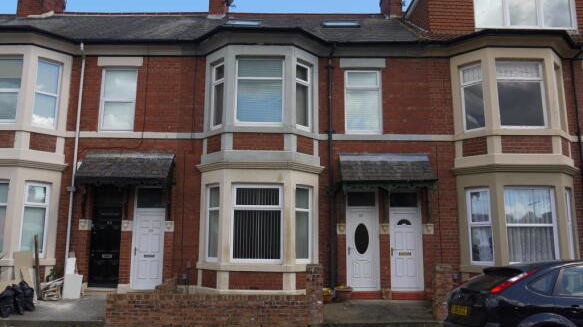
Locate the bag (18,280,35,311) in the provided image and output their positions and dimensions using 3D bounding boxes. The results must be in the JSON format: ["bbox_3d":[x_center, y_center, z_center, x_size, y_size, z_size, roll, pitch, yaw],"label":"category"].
[{"bbox_3d":[-5.687,2.862,10.178,0.345,0.588,0.380,0,-10,0],"label":"bag"}]

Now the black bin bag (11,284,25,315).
[{"bbox_3d":[-5.666,2.810,9.791,0.301,0.573,0.360,0,-10,0],"label":"black bin bag"}]

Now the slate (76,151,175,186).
[{"bbox_3d":[-4.136,0.088,11.806,2.248,0.849,0.650,1,-8,0],"label":"slate"}]

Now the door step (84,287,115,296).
[{"bbox_3d":[-4.667,3.172,11.640,0.794,0.157,0.280,1,-8,0],"label":"door step"}]

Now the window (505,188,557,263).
[{"bbox_3d":[5.712,1.458,11.164,1.217,1.762,0.100,1,-8,0],"label":"window"}]

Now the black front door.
[{"bbox_3d":[-4.730,1.876,11.993,0.739,2.486,0.100,1,-8,0],"label":"black front door"}]

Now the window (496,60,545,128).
[{"bbox_3d":[5.876,-1.764,12.060,1.200,1.813,0.120,0,-10,0],"label":"window"}]

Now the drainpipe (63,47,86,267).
[{"bbox_3d":[-5.573,-0.090,12.085,0.090,6.284,0.100,1,-8,0],"label":"drainpipe"}]

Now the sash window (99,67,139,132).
[{"bbox_3d":[-4.695,-1.717,12.835,0.954,1.758,0.100,0,-10,0],"label":"sash window"}]

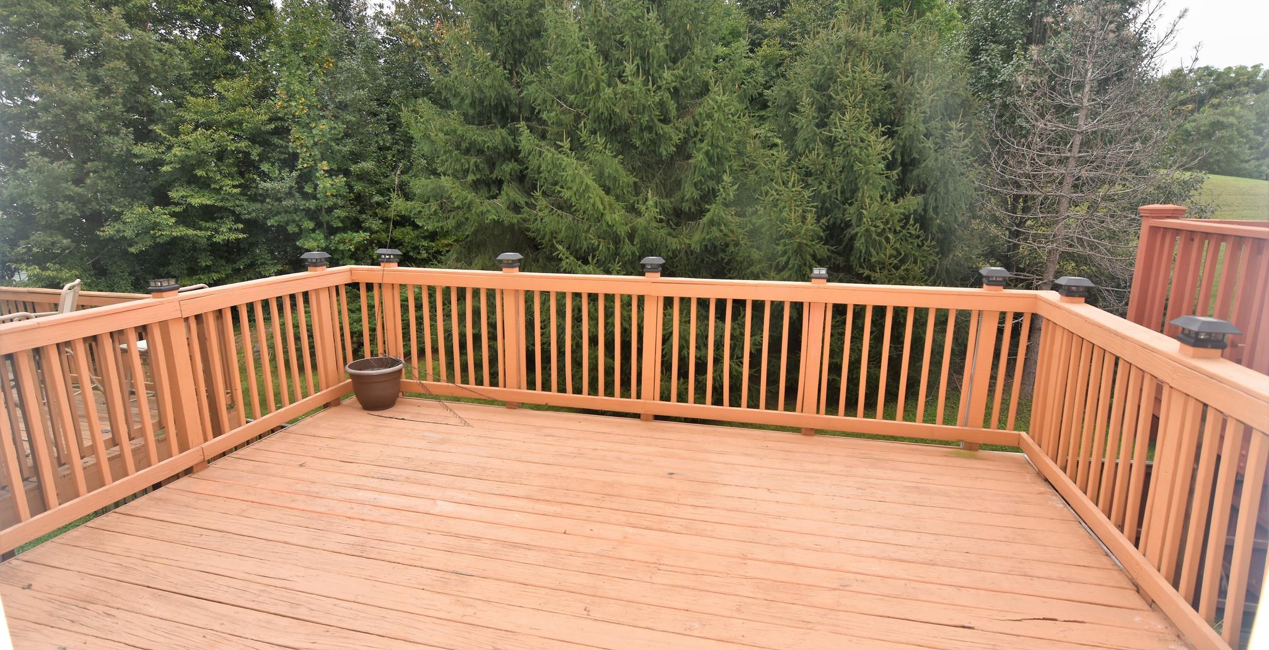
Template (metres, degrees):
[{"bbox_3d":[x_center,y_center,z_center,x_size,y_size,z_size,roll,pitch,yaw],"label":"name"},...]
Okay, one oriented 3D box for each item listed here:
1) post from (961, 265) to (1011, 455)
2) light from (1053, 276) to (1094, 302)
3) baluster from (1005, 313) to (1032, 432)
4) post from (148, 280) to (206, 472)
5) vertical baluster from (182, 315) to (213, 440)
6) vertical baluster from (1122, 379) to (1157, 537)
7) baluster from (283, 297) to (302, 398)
[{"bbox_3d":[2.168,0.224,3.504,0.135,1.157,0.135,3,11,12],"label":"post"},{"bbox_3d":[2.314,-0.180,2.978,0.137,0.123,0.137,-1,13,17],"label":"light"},{"bbox_3d":[2.390,0.297,3.508,0.038,0.820,0.038,3,13,13],"label":"baluster"},{"bbox_3d":[-2.595,0.312,3.224,0.105,1.142,0.105,3,13,13],"label":"post"},{"bbox_3d":[-2.582,0.311,3.359,0.038,0.820,0.038,3,13,13],"label":"vertical baluster"},{"bbox_3d":[2.056,0.525,2.297,0.036,0.771,0.036,0,12,17],"label":"vertical baluster"},{"bbox_3d":[-2.426,0.162,4.008,0.038,0.820,0.038,3,13,13],"label":"baluster"}]

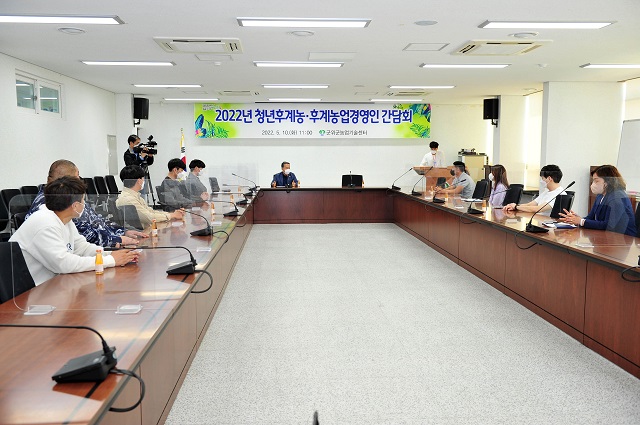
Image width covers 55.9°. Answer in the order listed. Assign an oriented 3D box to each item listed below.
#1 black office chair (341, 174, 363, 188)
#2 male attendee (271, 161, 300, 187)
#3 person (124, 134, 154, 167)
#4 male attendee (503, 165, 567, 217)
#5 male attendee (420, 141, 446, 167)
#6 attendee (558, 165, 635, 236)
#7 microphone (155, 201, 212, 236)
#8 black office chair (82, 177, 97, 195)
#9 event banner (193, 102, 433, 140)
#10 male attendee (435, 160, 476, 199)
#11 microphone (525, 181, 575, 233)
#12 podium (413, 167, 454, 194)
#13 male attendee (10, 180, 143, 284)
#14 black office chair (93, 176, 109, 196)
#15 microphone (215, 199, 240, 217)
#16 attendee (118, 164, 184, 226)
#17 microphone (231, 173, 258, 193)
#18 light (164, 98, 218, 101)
[{"bbox_3d":[0.726,-0.340,13.495,0.570,0.980,0.600,0,6,-3],"label":"black office chair"},{"bbox_3d":[-0.772,-0.481,13.394,0.580,1.280,0.800,-1,6,-6],"label":"male attendee"},{"bbox_3d":[-3.152,-0.454,10.541,0.600,1.780,0.550,2,6,18],"label":"person"},{"bbox_3d":[2.760,0.048,7.763,0.870,1.320,0.540,1,6,5],"label":"male attendee"},{"bbox_3d":[2.658,-0.777,14.064,0.550,1.720,0.380,1,5,5],"label":"male attendee"},{"bbox_3d":[2.705,0.195,5.959,0.720,1.300,0.500,-1,5,-6],"label":"attendee"},{"bbox_3d":[-1.160,0.047,5.169,0.500,0.300,0.130,0,5,-3],"label":"microphone"},{"bbox_3d":[-3.430,-0.019,9.710,0.630,1.020,0.600,0,5,-3],"label":"black office chair"},{"bbox_3d":[-0.165,-2.180,14.374,5.680,0.835,0.020,0,5,-3],"label":"event banner"},{"bbox_3d":[2.439,-0.272,10.930,0.730,1.300,0.520,0,5,-3],"label":"male attendee"},{"bbox_3d":[2.088,-0.060,5.517,0.440,0.450,0.130,0,5,-3],"label":"microphone"},{"bbox_3d":[2.681,-0.460,13.798,1.120,1.160,0.600,0,6,-3],"label":"podium"},{"bbox_3d":[-1.523,0.413,3.724,0.780,1.280,0.550,-1,5,-10],"label":"male attendee"},{"bbox_3d":[-3.611,-0.073,10.552,0.620,1.020,0.580,0,6,-3],"label":"black office chair"},{"bbox_3d":[-1.097,-0.059,7.056,0.340,0.200,0.120,0,6,0],"label":"microphone"},{"bbox_3d":[-1.843,0.180,6.301,0.820,1.340,0.560,-2,6,-18],"label":"attendee"},{"bbox_3d":[-1.414,-0.576,11.535,0.530,0.350,0.130,0,5,-3],"label":"microphone"},{"bbox_3d":[-2.990,-2.621,13.963,1.280,0.070,0.260,0,6,-3],"label":"light"}]

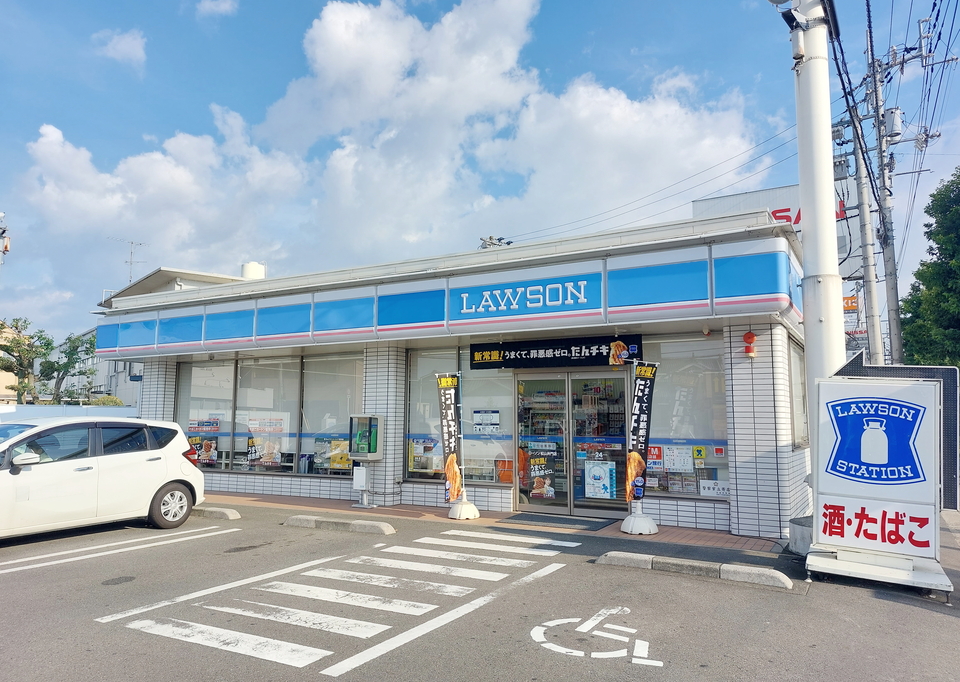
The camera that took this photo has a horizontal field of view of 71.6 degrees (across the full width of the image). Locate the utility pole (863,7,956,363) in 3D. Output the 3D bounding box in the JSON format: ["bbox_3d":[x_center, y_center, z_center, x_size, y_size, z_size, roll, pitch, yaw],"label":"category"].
[{"bbox_3d":[11.685,-2.555,17.518,2.070,12.600,0.800,-4,-8,28],"label":"utility pole"}]

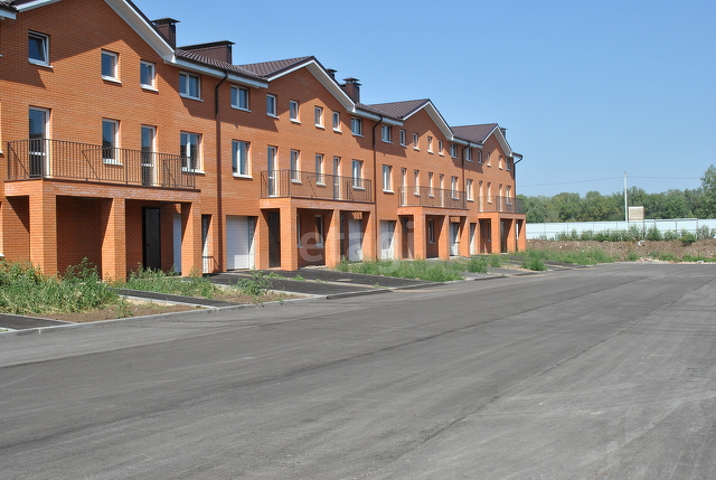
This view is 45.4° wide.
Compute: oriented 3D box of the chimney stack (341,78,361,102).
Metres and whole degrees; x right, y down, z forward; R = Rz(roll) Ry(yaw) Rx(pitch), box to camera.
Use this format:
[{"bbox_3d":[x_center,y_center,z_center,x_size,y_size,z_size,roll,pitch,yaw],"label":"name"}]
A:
[{"bbox_3d":[-0.435,-9.037,52.265,0.950,1.650,0.800,-1,0,27],"label":"chimney stack"}]

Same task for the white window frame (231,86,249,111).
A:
[{"bbox_3d":[-5.000,-5.999,36.223,0.120,0.950,1.330,-1,0,28],"label":"white window frame"}]

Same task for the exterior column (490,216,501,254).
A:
[{"bbox_3d":[9.893,-0.261,61.507,0.520,2.650,0.500,-1,0,28],"label":"exterior column"}]

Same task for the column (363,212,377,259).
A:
[{"bbox_3d":[0.598,-0.068,43.296,0.520,2.650,0.520,-1,0,27],"label":"column"}]

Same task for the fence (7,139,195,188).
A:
[{"bbox_3d":[-7.829,-2.275,27.227,1.360,1.140,6.860,-1,0,27],"label":"fence"}]

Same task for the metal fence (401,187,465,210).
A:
[{"bbox_3d":[4.691,-2.458,52.705,1.500,1.150,7.350,-1,0,28],"label":"metal fence"}]

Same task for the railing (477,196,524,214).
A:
[{"bbox_3d":[10.946,-2.563,64.879,1.414,1.159,6.697,-1,0,27],"label":"railing"}]

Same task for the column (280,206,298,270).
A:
[{"bbox_3d":[-2.892,-0.017,36.327,0.520,2.650,0.520,-1,0,27],"label":"column"}]

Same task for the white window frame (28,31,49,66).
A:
[{"bbox_3d":[-9.793,-5.830,26.148,0.120,0.961,0.830,-1,0,27],"label":"white window frame"}]

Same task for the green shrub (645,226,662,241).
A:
[{"bbox_3d":[25.204,-0.511,73.000,1.450,1.250,1.350,-1,0,27],"label":"green shrub"}]

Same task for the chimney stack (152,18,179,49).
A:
[{"bbox_3d":[-8.439,-8.938,37.306,1.100,1.400,0.720,-1,0,28],"label":"chimney stack"}]

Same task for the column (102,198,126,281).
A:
[{"bbox_3d":[-7.537,0.041,26.504,0.510,2.593,0.510,-1,0,27],"label":"column"}]

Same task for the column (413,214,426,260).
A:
[{"bbox_3d":[3.624,-0.114,49.161,0.510,2.623,0.510,-1,0,27],"label":"column"}]

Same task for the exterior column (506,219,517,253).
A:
[{"bbox_3d":[11.475,-0.213,63.740,0.510,2.563,0.510,-1,0,27],"label":"exterior column"}]

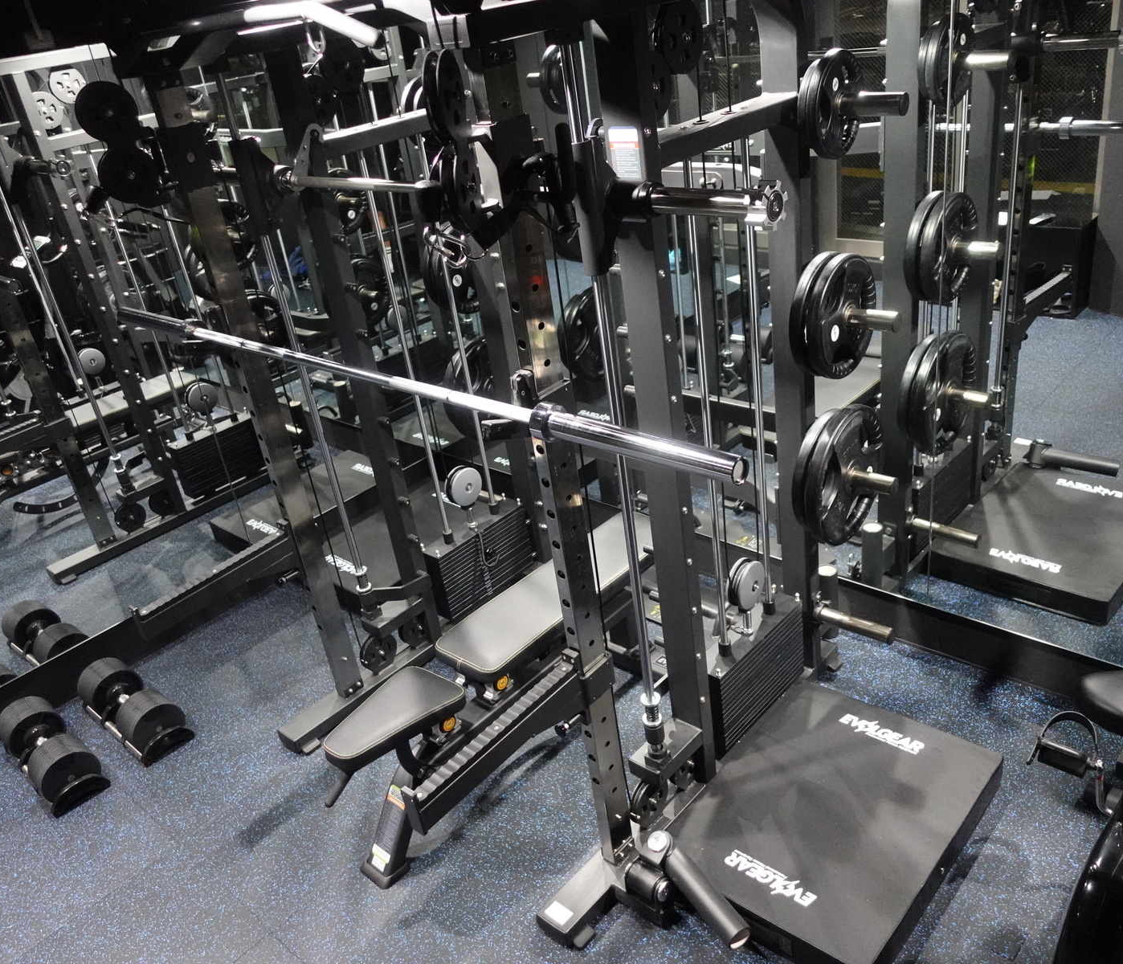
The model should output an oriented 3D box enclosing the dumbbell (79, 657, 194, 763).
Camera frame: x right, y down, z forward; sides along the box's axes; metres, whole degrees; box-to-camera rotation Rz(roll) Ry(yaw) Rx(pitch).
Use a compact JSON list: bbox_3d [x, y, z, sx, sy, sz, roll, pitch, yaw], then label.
[{"bbox_3d":[-1.486,0.765,3.321,0.475,0.183,0.180,17,37,40],"label":"dumbbell"}]

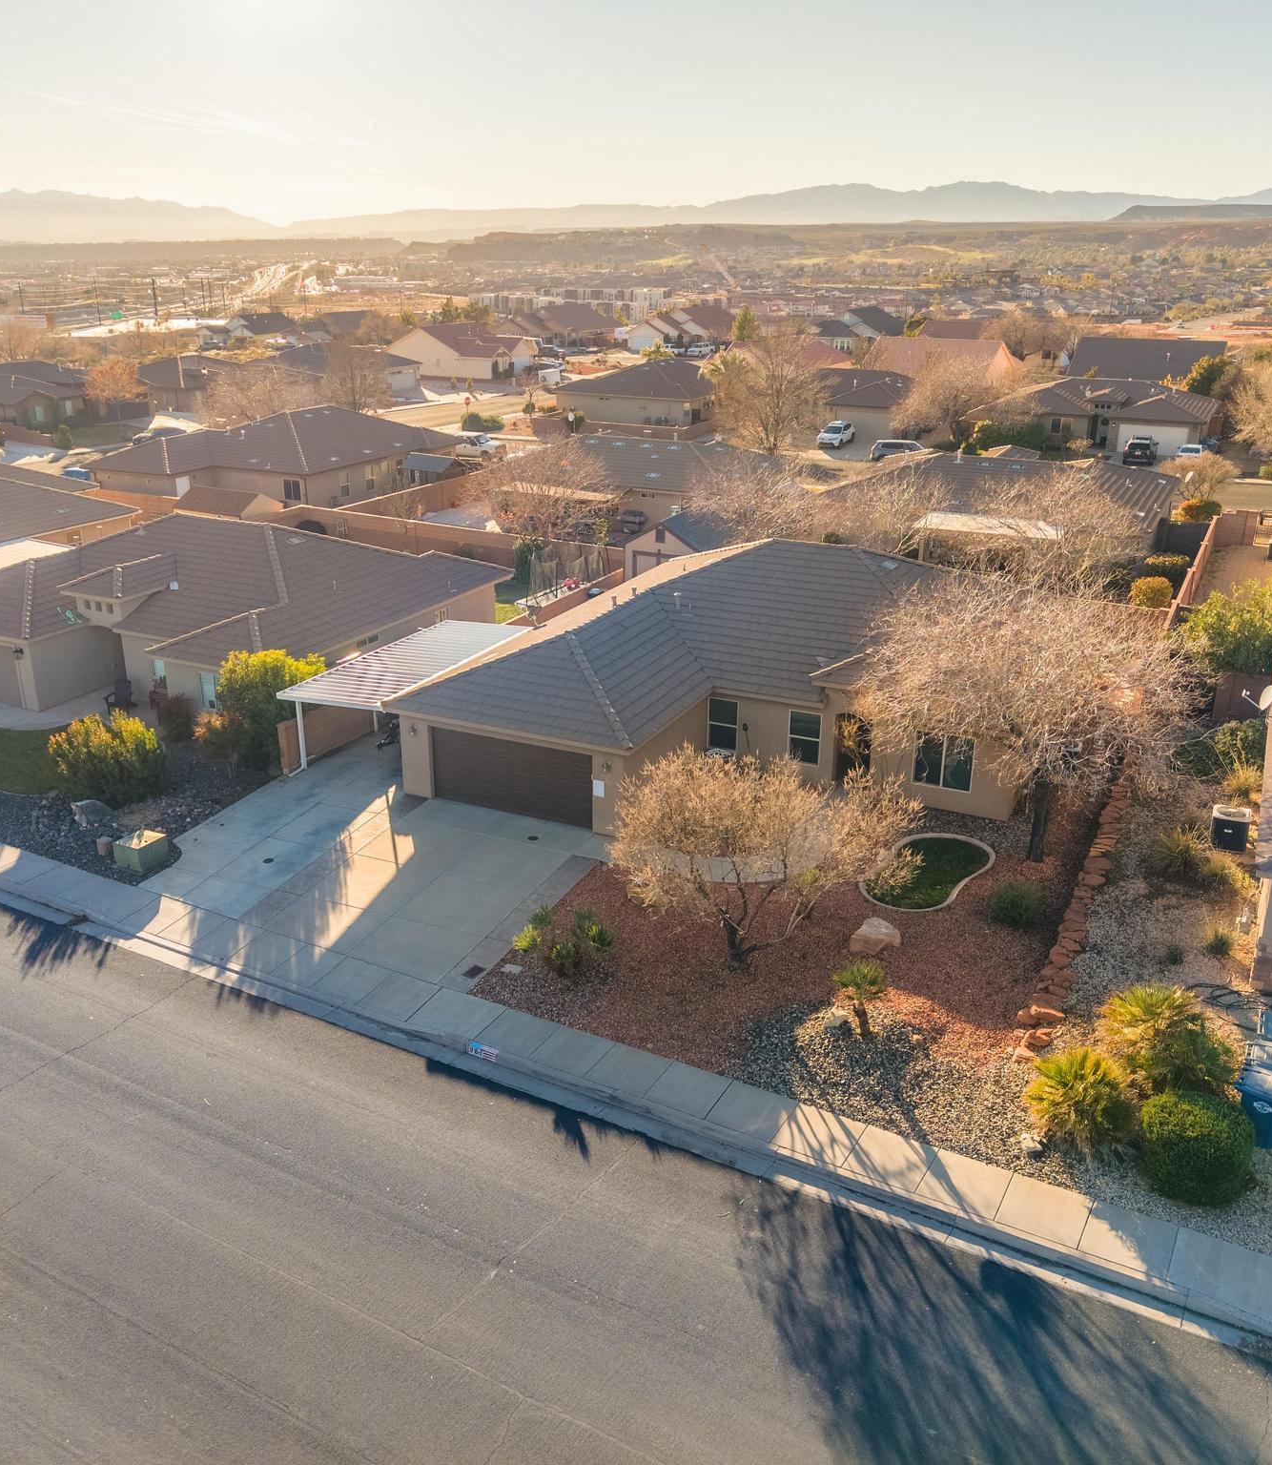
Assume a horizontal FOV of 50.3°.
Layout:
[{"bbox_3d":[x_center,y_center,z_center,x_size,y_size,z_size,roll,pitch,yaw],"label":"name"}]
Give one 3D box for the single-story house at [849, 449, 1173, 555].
[{"bbox_3d":[17.735,-11.522,65.975,15.300,4.750,16.000,9,22,24],"label":"single-story house"}]

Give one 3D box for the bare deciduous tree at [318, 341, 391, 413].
[{"bbox_3d":[-27.716,-34.963,133.308,7.200,7.100,7.200,0,20,0],"label":"bare deciduous tree"}]

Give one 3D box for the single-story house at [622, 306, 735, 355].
[{"bbox_3d":[7.203,-60.103,202.325,13.000,6.000,15.000,10,22,24],"label":"single-story house"}]

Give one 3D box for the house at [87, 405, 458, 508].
[{"bbox_3d":[-22.413,-17.871,87.018,15.247,5.100,19.320,10,22,23],"label":"house"}]

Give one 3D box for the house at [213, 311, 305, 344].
[{"bbox_3d":[-62.196,-68.941,231.538,14.000,5.200,12.500,9,22,23],"label":"house"}]

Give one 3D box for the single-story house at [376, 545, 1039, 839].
[{"bbox_3d":[4.752,-2.754,41.744,16.550,5.800,19.600,10,22,23],"label":"single-story house"}]

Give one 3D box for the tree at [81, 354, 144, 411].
[{"bbox_3d":[-44.910,-28.937,115.395,5.200,5.900,5.200,10,22,24],"label":"tree"}]

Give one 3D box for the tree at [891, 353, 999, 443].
[{"bbox_3d":[23.540,-25.525,103.636,8.186,6.702,8.186,0,21,0],"label":"tree"}]

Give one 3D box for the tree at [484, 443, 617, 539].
[{"bbox_3d":[-4.405,-12.263,70.177,6.989,5.235,6.989,0,21,0],"label":"tree"}]

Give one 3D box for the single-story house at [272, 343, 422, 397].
[{"bbox_3d":[-34.405,-40.547,150.351,13.822,5.350,18.098,10,22,23],"label":"single-story house"}]

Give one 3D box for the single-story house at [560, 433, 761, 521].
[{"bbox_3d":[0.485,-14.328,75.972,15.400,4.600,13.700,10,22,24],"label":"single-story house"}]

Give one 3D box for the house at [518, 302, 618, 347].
[{"bbox_3d":[-12.403,-63.227,211.174,15.500,5.900,13.500,-12,23,-30],"label":"house"}]

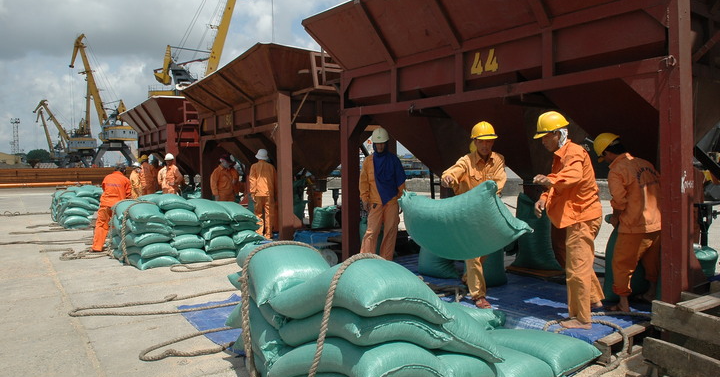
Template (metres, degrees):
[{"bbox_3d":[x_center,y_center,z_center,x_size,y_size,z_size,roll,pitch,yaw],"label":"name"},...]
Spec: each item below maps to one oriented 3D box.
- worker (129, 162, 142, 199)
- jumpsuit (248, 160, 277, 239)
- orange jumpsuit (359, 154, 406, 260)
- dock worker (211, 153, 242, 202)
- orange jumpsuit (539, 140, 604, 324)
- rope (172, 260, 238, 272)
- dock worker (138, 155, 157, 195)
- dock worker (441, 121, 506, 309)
[{"bbox_3d":[-5.384,0.141,12.038,0.420,1.580,0.480,0,3,19],"label":"worker"},{"bbox_3d":[-1.825,0.188,9.400,0.530,1.460,0.320,-2,3,-12],"label":"jumpsuit"},{"bbox_3d":[0.275,0.287,6.100,0.580,1.420,0.360,-1,3,3],"label":"orange jumpsuit"},{"bbox_3d":[-2.709,0.146,10.100,0.400,1.680,0.560,2,3,40],"label":"dock worker"},{"bbox_3d":[1.740,0.347,4.130,0.540,1.490,0.480,0,3,13],"label":"orange jumpsuit"},{"bbox_3d":[-2.196,1.105,7.262,1.010,0.050,0.360,-3,3,-37],"label":"rope"},{"bbox_3d":[-5.266,0.020,12.440,0.500,1.680,0.360,0,3,6],"label":"dock worker"},{"bbox_3d":[1.040,0.211,4.580,0.580,1.630,0.530,-1,3,3],"label":"dock worker"}]

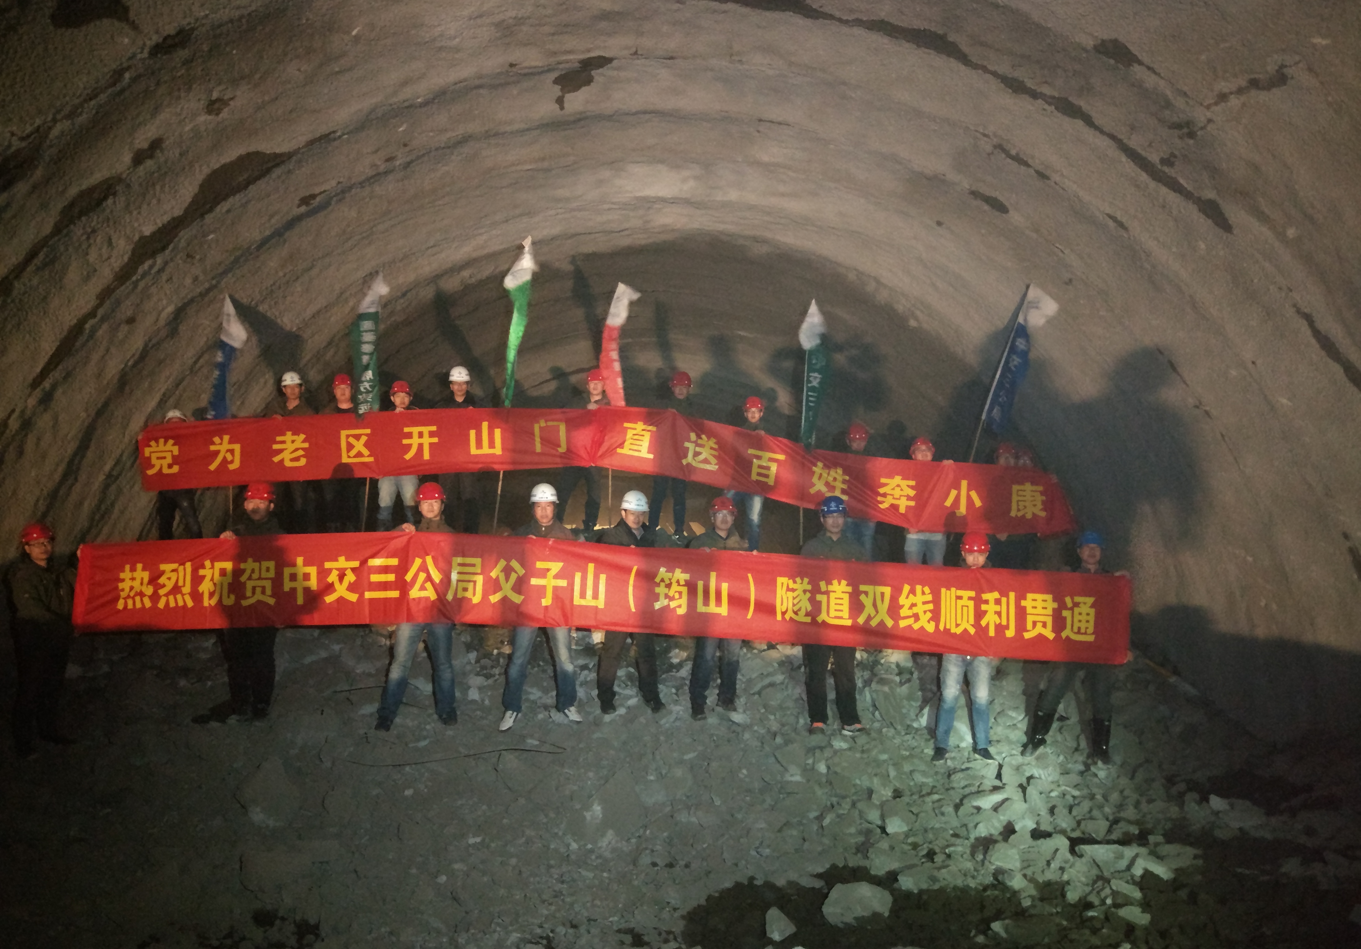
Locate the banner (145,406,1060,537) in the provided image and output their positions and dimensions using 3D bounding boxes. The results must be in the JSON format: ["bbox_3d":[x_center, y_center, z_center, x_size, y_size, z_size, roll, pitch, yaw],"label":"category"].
[{"bbox_3d":[-0.738,-0.021,11.000,9.370,1.250,0.500,0,0,-2],"label":"banner"}]

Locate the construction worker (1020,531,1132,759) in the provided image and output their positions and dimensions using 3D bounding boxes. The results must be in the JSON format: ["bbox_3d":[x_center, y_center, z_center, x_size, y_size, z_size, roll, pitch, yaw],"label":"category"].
[{"bbox_3d":[3.059,1.325,8.550,0.800,1.760,0.420,2,3,9],"label":"construction worker"}]

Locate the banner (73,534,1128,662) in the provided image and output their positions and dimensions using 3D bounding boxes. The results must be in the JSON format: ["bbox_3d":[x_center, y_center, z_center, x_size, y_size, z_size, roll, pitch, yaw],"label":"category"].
[{"bbox_3d":[-0.578,0.916,8.250,8.000,0.820,0.350,1,3,0],"label":"banner"}]

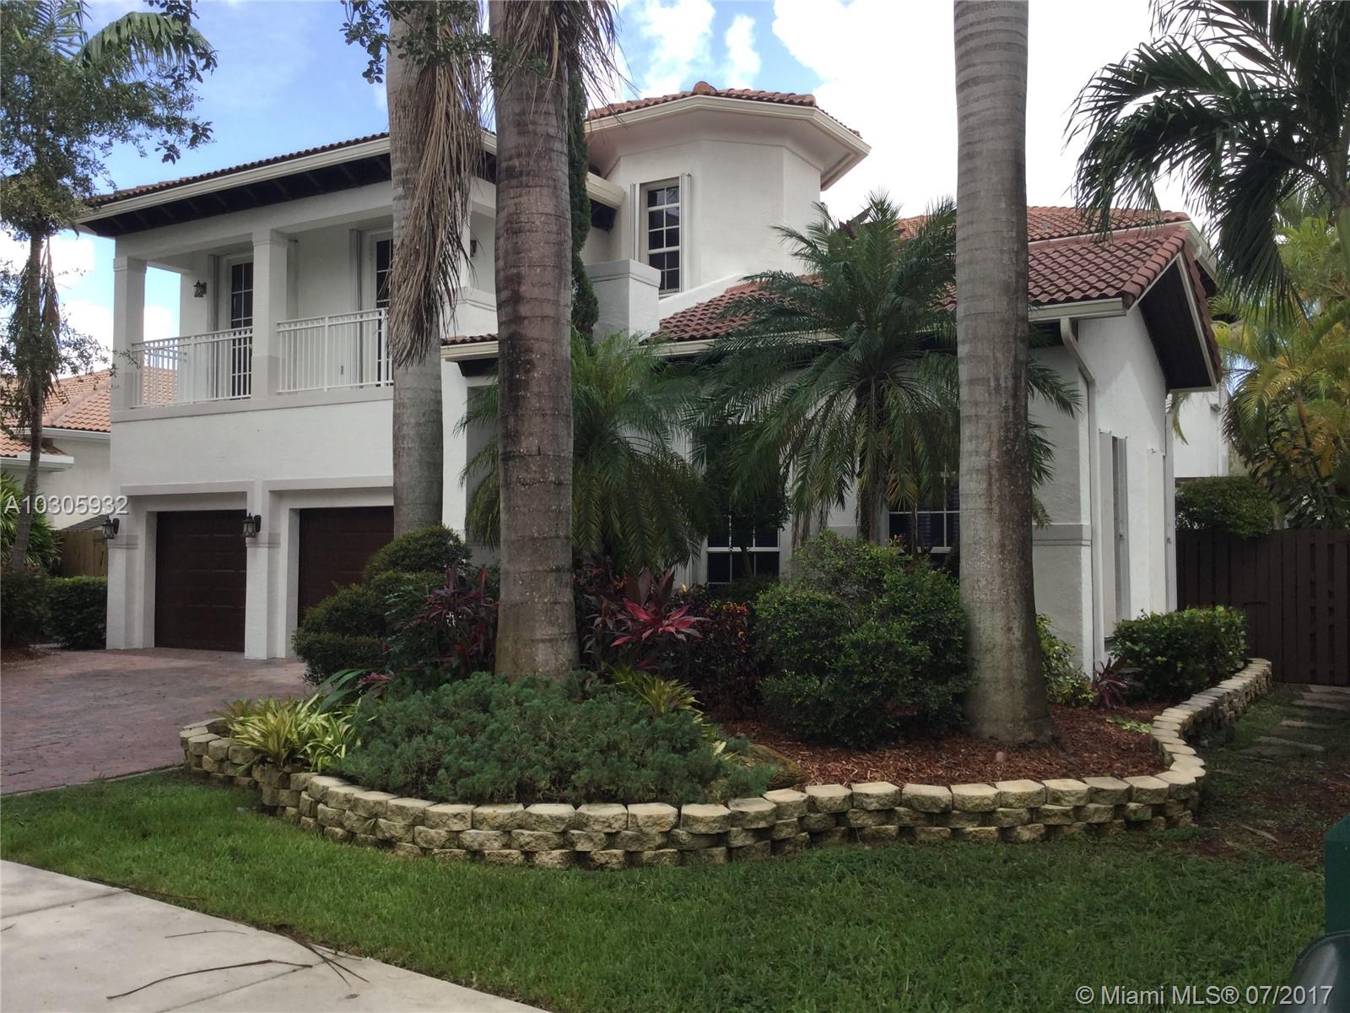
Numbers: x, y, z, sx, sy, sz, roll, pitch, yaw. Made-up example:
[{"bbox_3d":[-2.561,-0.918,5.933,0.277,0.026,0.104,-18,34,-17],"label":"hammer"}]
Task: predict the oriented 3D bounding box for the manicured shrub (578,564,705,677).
[{"bbox_3d":[-0.250,1.125,9.700,1.020,1.340,0.950,0,-2,0],"label":"manicured shrub"}]

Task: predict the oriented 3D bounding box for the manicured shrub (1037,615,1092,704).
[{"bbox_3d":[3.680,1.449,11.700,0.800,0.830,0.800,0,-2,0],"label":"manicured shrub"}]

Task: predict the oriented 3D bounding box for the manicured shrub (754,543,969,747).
[{"bbox_3d":[1.461,1.038,9.600,1.700,1.500,1.550,0,-2,0],"label":"manicured shrub"}]

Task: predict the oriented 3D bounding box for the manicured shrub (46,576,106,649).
[{"bbox_3d":[-9.637,1.687,19.500,1.000,1.120,1.100,-1,-3,31],"label":"manicured shrub"}]

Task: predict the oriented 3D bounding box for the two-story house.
[{"bbox_3d":[0.308,-1.864,20.346,15.750,8.250,12.950,-1,-3,31],"label":"two-story house"}]

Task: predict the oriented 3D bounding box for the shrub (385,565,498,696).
[{"bbox_3d":[-1.943,1.152,10.100,1.000,1.320,1.000,0,-2,0],"label":"shrub"}]

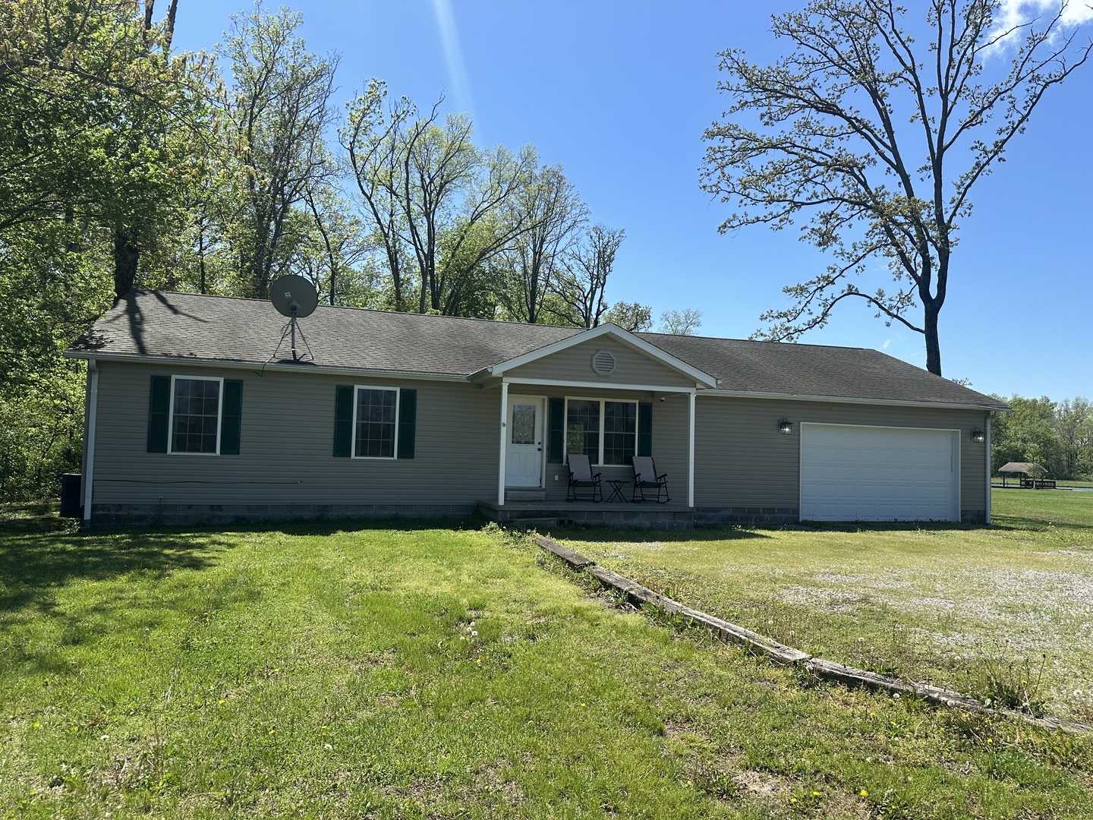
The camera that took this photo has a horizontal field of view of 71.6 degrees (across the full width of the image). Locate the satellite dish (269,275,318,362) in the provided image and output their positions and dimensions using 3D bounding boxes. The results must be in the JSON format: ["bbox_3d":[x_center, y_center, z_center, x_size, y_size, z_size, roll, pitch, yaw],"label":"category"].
[{"bbox_3d":[-5.226,-1.866,15.704,0.960,1.720,0.750,3,-3,-18],"label":"satellite dish"}]

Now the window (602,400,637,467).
[{"bbox_3d":[1.695,0.543,17.608,0.860,1.460,0.100,3,-3,-18],"label":"window"}]

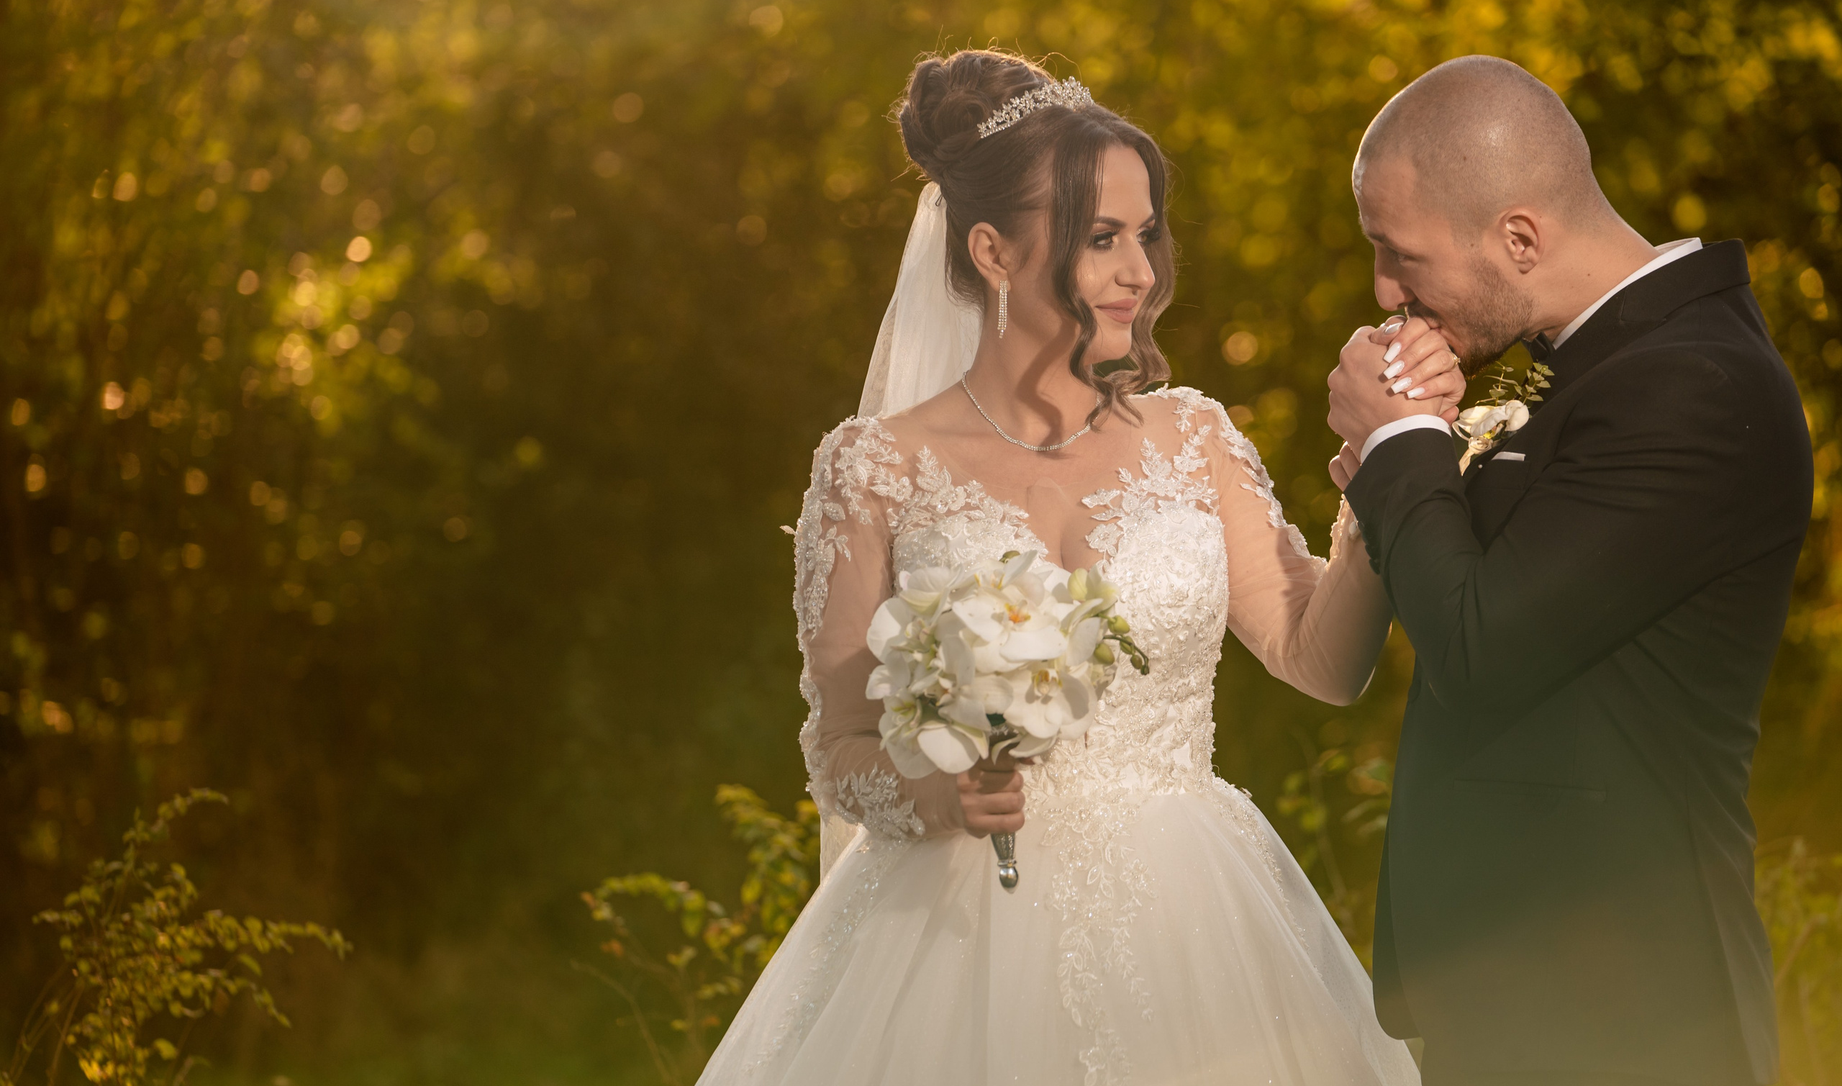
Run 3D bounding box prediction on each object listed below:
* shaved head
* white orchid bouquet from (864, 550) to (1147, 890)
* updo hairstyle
[{"bbox_3d":[0.457,-0.316,6.650,0.195,0.165,0.155,-24,0,-9],"label":"shaved head"},{"bbox_3d":[0.069,0.147,6.650,0.230,0.280,0.210,-2,10,-2],"label":"white orchid bouquet"},{"bbox_3d":[0.098,-0.262,6.800,0.240,0.315,0.190,1,1,33],"label":"updo hairstyle"}]

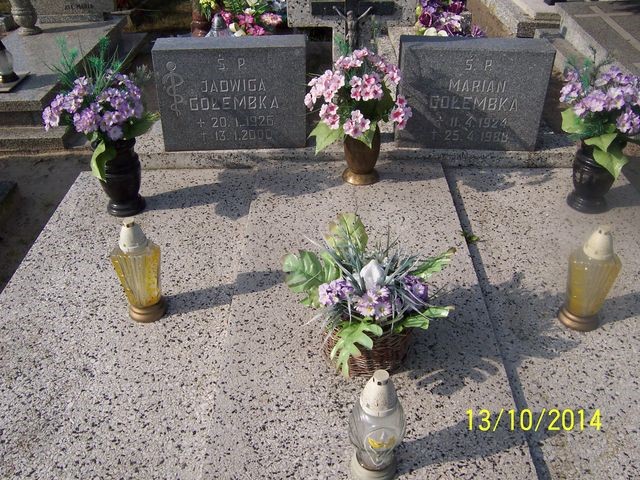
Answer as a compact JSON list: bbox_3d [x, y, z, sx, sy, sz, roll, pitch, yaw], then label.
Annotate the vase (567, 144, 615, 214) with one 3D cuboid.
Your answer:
[{"bbox_3d":[0.843,-0.209,1.878,0.132,0.227,0.132,0,35,0],"label":"vase"}]

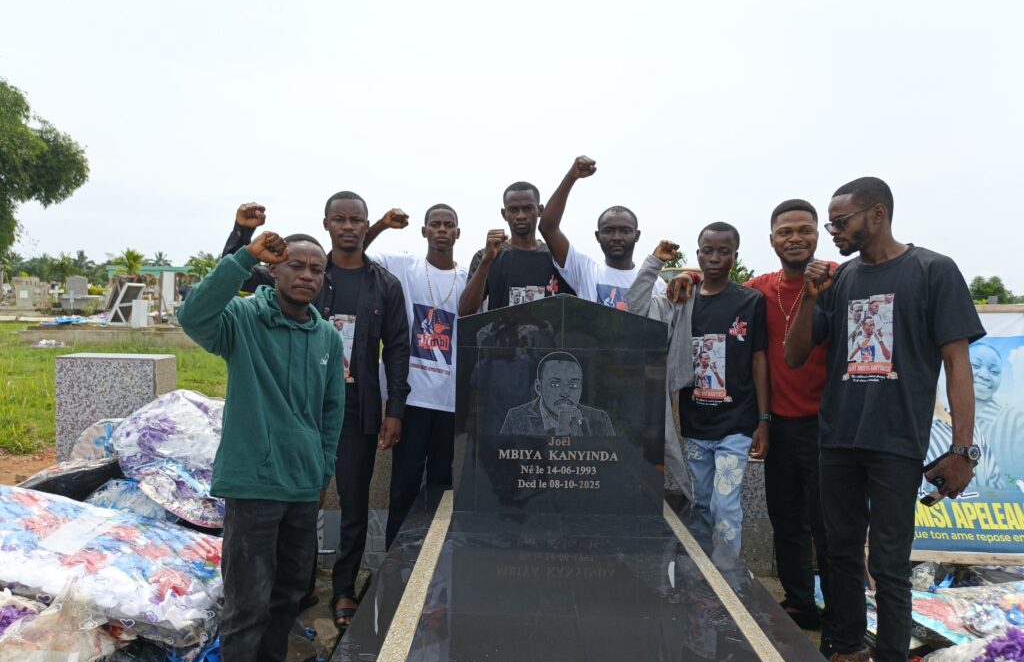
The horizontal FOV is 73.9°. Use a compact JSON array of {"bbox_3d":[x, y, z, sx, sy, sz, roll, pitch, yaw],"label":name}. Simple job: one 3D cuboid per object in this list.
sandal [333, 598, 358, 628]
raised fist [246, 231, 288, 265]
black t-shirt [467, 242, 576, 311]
[{"bbox_3d":[-0.685,1.118,2.780,0.105,0.090,0.270,0,3,-16],"label":"sandal"},{"bbox_3d":[-0.765,-0.258,2.130,0.130,0.105,0.100,0,3,-14],"label":"raised fist"},{"bbox_3d":[0.047,-0.043,3.060,0.520,0.730,0.280,1,3,-2],"label":"black t-shirt"}]

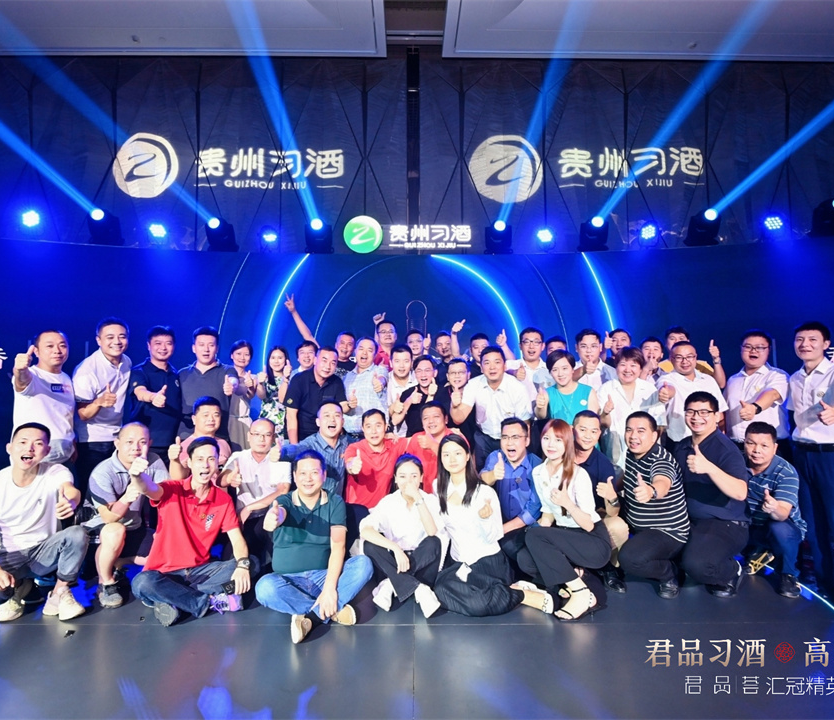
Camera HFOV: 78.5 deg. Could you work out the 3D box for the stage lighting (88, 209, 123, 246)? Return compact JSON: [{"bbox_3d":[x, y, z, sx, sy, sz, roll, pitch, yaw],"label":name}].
[{"bbox_3d":[-3.732,-1.588,6.111,0.330,0.455,0.330,0,-1,5],"label":"stage lighting"}]

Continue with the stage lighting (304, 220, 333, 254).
[{"bbox_3d":[-1.258,-1.565,6.514,0.330,0.434,0.330,0,-1,2],"label":"stage lighting"}]

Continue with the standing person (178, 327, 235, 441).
[{"bbox_3d":[-1.438,0.637,3.485,0.470,1.732,0.360,0,-1,-18],"label":"standing person"}]

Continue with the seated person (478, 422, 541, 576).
[{"bbox_3d":[0.651,0.952,3.512,0.500,1.060,0.620,0,-3,8],"label":"seated person"}]

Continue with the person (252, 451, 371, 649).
[{"bbox_3d":[-0.526,0.888,2.617,0.600,0.870,0.600,1,-4,-9],"label":"person"}]

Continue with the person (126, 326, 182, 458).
[{"bbox_3d":[-1.793,0.637,3.485,0.470,1.732,0.420,0,-1,-32],"label":"person"}]

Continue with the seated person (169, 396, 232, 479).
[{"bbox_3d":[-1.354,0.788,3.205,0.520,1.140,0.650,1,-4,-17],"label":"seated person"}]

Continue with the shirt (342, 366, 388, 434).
[{"bbox_3d":[-0.393,0.309,3.889,0.440,0.549,0.300,0,-1,-5],"label":"shirt"}]

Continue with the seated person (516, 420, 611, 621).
[{"bbox_3d":[0.903,0.916,3.124,0.500,1.090,0.640,-2,-4,38],"label":"seated person"}]

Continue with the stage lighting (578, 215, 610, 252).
[{"bbox_3d":[2.115,-1.466,6.111,0.340,0.430,0.330,0,-4,-3],"label":"stage lighting"}]

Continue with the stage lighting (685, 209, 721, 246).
[{"bbox_3d":[3.392,-1.574,6.060,0.330,0.452,0.330,0,-1,-5],"label":"stage lighting"}]

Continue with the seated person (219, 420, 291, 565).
[{"bbox_3d":[-1.072,0.944,3.363,0.500,1.116,0.660,0,-1,-18],"label":"seated person"}]

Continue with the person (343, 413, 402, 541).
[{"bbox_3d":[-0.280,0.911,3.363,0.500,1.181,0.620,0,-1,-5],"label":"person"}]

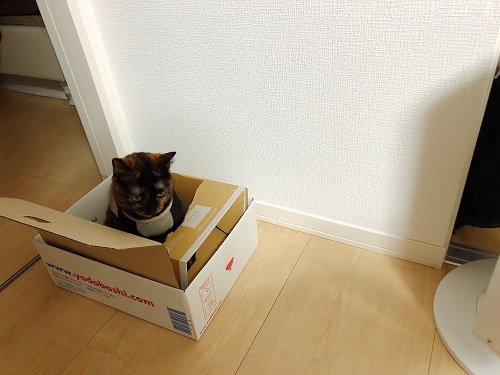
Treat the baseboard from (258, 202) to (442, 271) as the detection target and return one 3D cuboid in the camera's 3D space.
[{"bbox_3d":[0.191,0.100,0.986,0.519,0.059,0.014,13,40,25],"label":"baseboard"}]

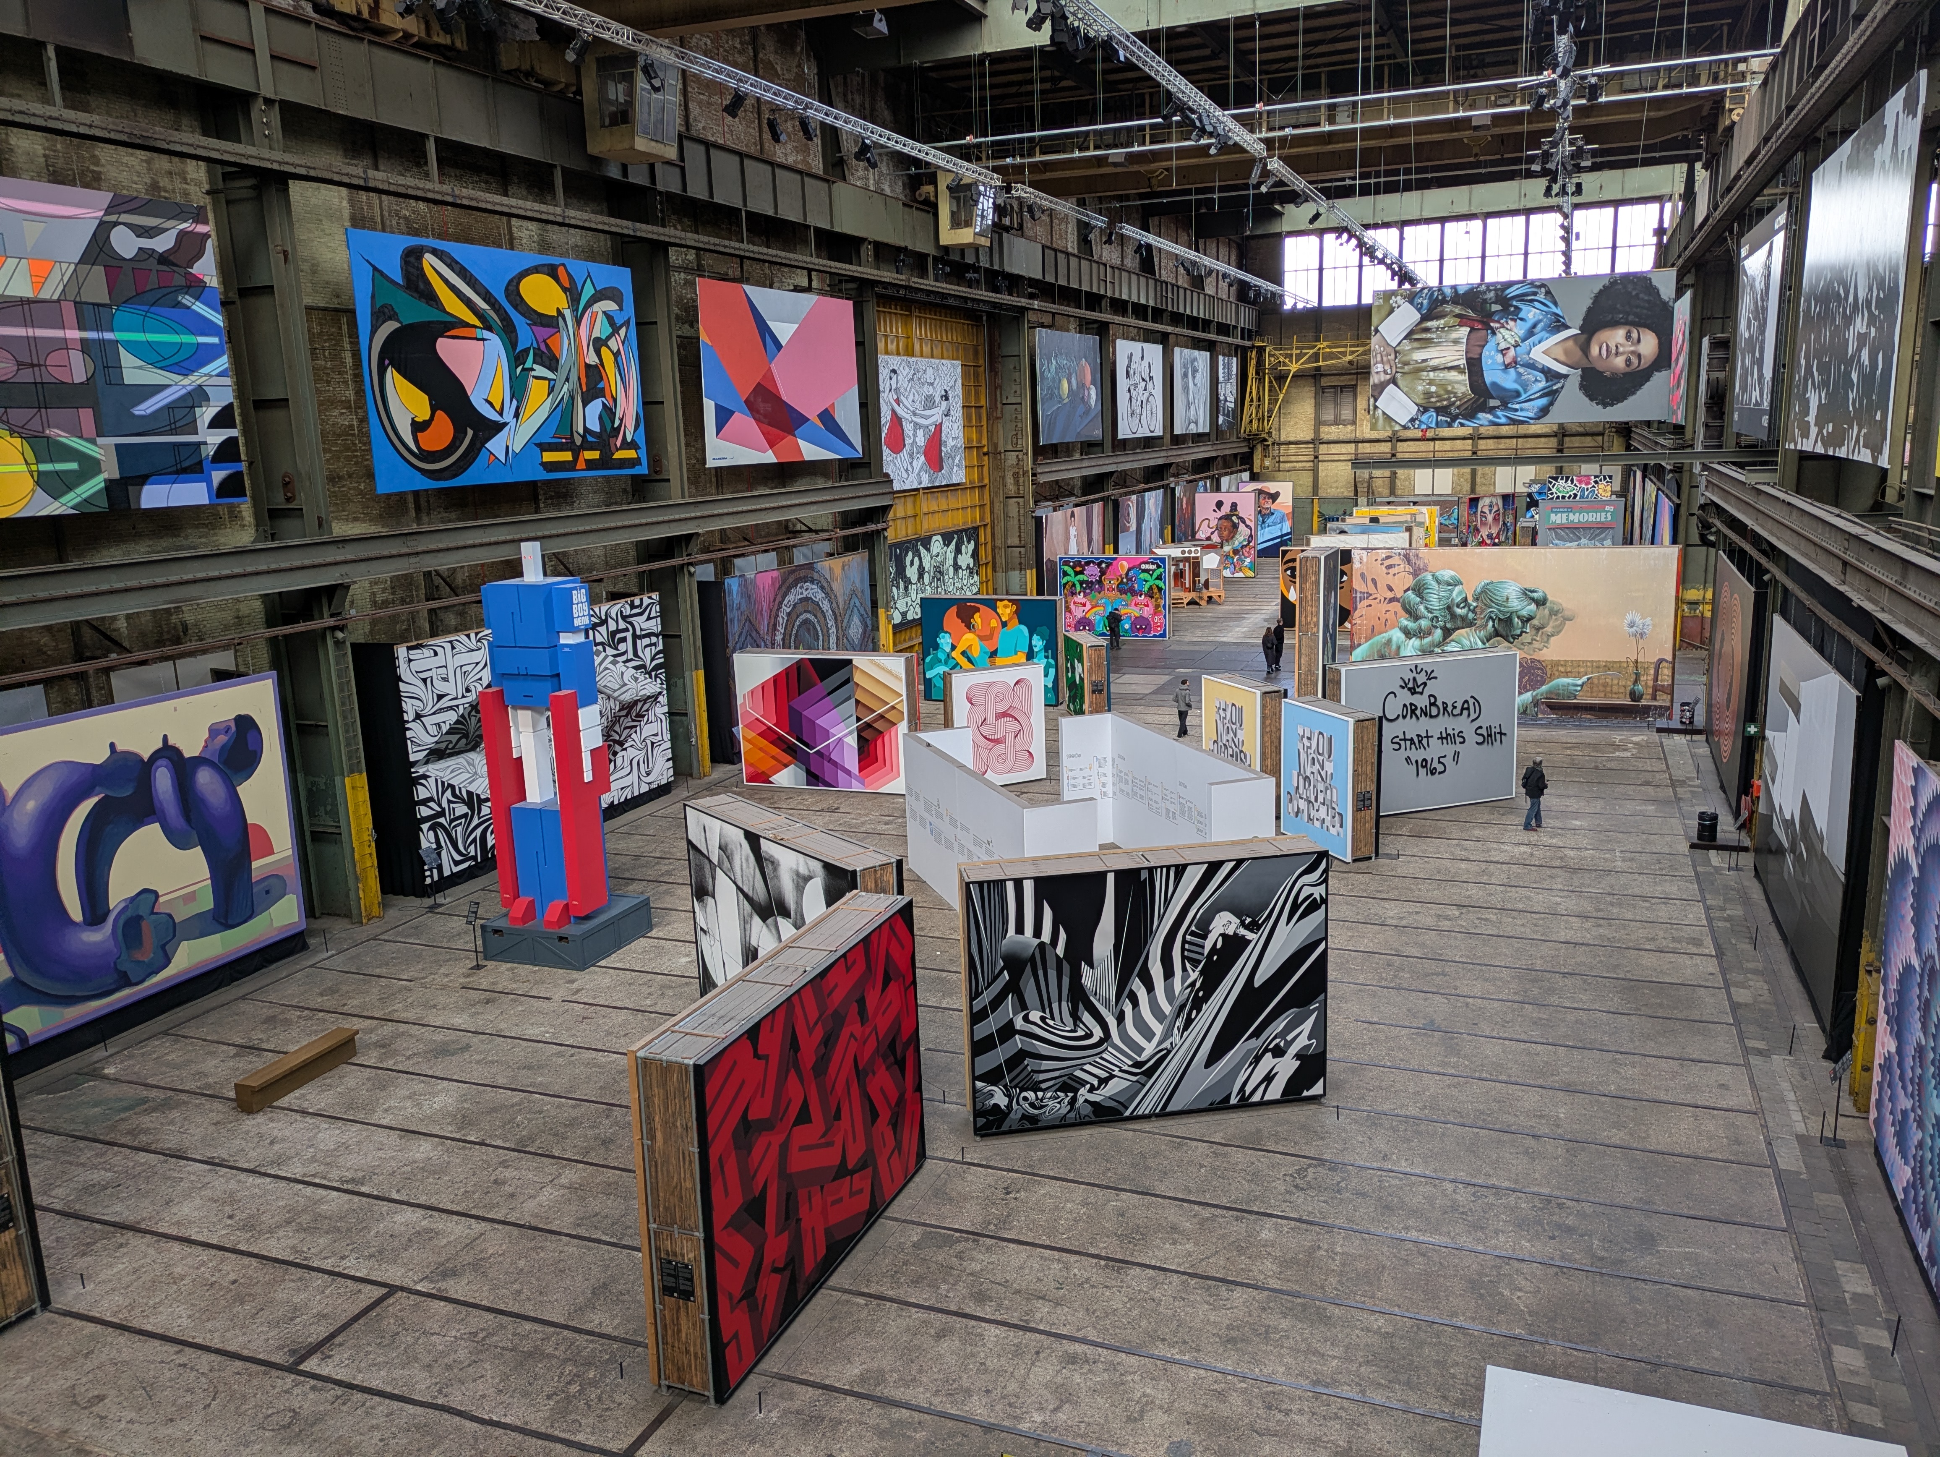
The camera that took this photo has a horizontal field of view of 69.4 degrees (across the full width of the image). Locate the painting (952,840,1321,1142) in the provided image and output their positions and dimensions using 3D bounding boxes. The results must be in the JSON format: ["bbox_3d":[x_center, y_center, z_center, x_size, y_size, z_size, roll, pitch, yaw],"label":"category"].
[{"bbox_3d":[2.289,3.337,18.373,4.708,3.422,0.700,-4,12,-9],"label":"painting"}]

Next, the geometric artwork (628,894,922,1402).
[{"bbox_3d":[-1.828,4.161,15.055,0.750,3.446,4.683,3,13,21],"label":"geometric artwork"}]

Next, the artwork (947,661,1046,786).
[{"bbox_3d":[0.676,-0.043,36.691,2.650,3.066,0.600,-8,13,-27],"label":"artwork"}]

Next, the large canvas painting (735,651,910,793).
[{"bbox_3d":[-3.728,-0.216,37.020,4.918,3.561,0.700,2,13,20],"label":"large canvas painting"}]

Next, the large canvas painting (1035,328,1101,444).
[{"bbox_3d":[4.783,-16.035,66.155,0.120,4.980,9.000,3,13,23],"label":"large canvas painting"}]

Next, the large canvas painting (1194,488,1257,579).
[{"bbox_3d":[15.552,-11.666,84.713,3.480,5.083,0.450,3,13,23],"label":"large canvas painting"}]

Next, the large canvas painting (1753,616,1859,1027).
[{"bbox_3d":[14.075,1.165,23.773,0.120,4.980,8.900,3,13,23],"label":"large canvas painting"}]

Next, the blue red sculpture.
[{"bbox_3d":[-7.608,0.104,25.201,1.750,6.770,1.500,3,13,23],"label":"blue red sculpture"}]

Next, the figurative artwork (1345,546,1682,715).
[{"bbox_3d":[16.267,-2.954,42.616,9.100,5.023,0.400,3,13,23],"label":"figurative artwork"}]

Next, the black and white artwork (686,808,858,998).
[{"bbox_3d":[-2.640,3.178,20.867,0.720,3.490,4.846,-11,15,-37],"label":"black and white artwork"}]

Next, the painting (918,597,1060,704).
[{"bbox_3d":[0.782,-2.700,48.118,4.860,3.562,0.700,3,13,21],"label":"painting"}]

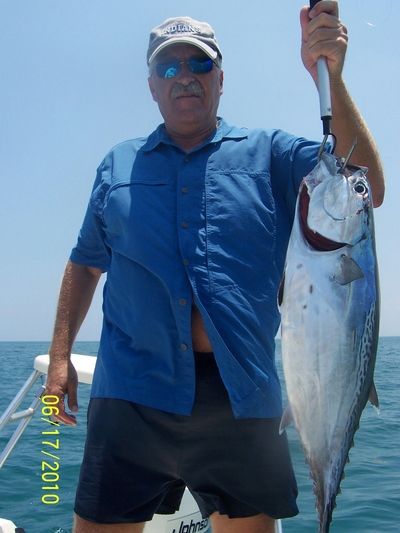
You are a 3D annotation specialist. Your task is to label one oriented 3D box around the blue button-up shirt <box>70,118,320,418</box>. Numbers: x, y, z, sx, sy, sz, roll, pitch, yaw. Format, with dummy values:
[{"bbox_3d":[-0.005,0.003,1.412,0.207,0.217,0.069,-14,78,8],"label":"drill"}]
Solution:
[{"bbox_3d":[-0.015,-0.015,1.363,0.590,0.710,0.340,-1,-7,6],"label":"blue button-up shirt"}]

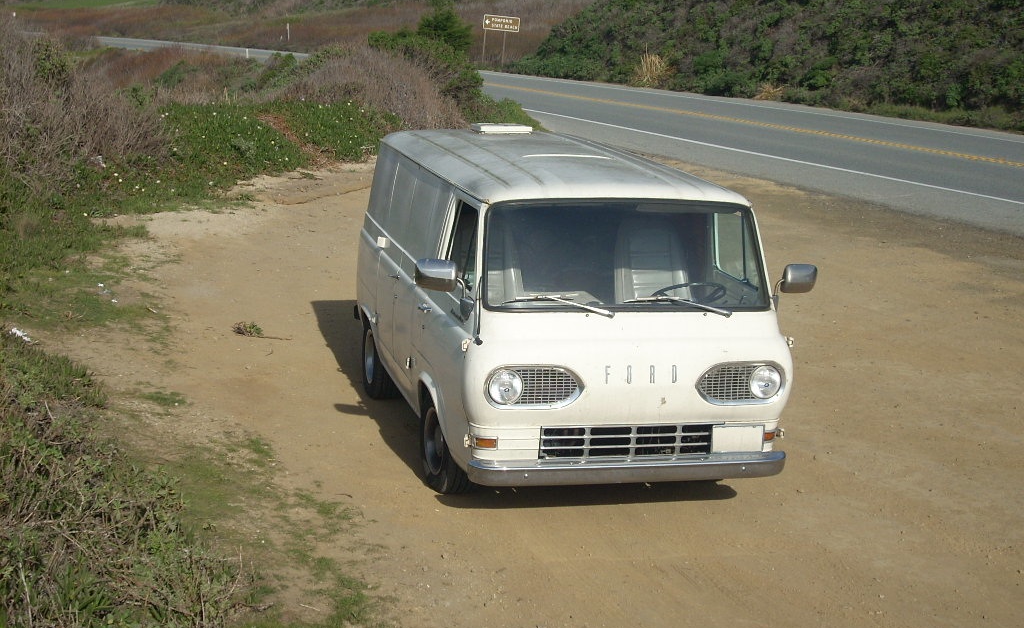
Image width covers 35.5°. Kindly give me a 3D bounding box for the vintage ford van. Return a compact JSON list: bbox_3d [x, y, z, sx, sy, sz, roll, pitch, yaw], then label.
[{"bbox_3d":[0.167,-0.139,10.316,2.070,1.920,4.210,0,11,-14],"label":"vintage ford van"}]

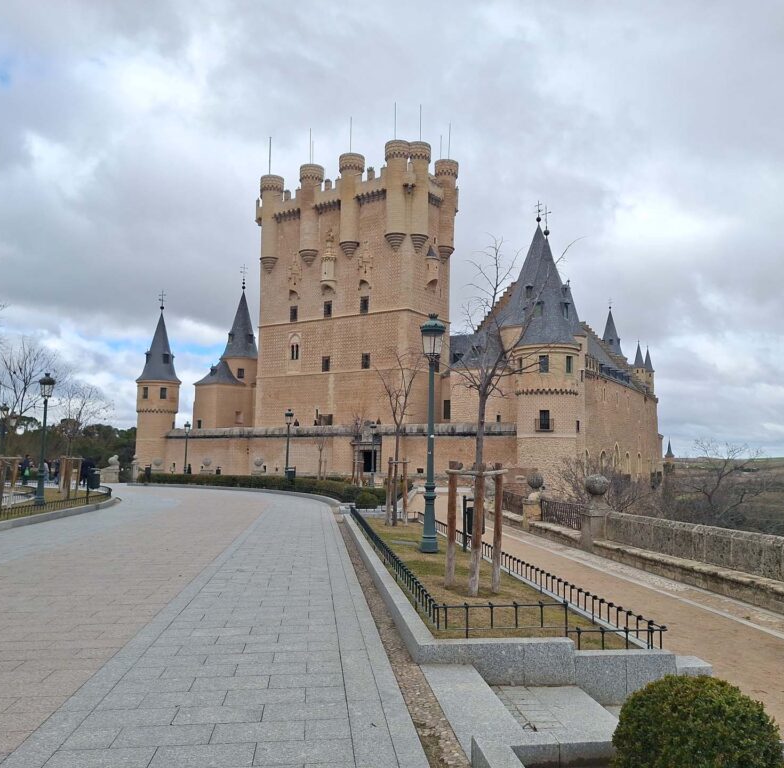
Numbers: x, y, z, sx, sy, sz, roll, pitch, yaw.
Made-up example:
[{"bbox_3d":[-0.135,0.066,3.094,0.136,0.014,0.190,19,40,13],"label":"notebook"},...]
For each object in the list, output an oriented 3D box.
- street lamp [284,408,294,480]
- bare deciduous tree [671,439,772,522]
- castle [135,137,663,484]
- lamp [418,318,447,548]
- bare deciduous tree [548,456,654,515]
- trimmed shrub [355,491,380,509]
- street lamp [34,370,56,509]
[{"bbox_3d":[-5.433,3.489,35.501,0.460,4.400,0.460,2,-6,-9],"label":"street lamp"},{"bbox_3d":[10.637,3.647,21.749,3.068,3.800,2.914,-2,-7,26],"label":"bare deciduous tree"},{"bbox_3d":[8.164,-5.684,108.724,63.352,41.213,70.000,-3,-7,33],"label":"castle"},{"bbox_3d":[0.734,0.863,12.625,0.460,4.400,0.460,0,-6,3],"label":"lamp"},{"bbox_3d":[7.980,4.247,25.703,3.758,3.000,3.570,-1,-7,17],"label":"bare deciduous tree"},{"bbox_3d":[-0.837,3.922,23.008,0.850,0.640,0.850,1,-6,-2],"label":"trimmed shrub"},{"bbox_3d":[-11.490,1.830,22.461,0.460,4.400,0.460,4,-7,-27],"label":"street lamp"}]

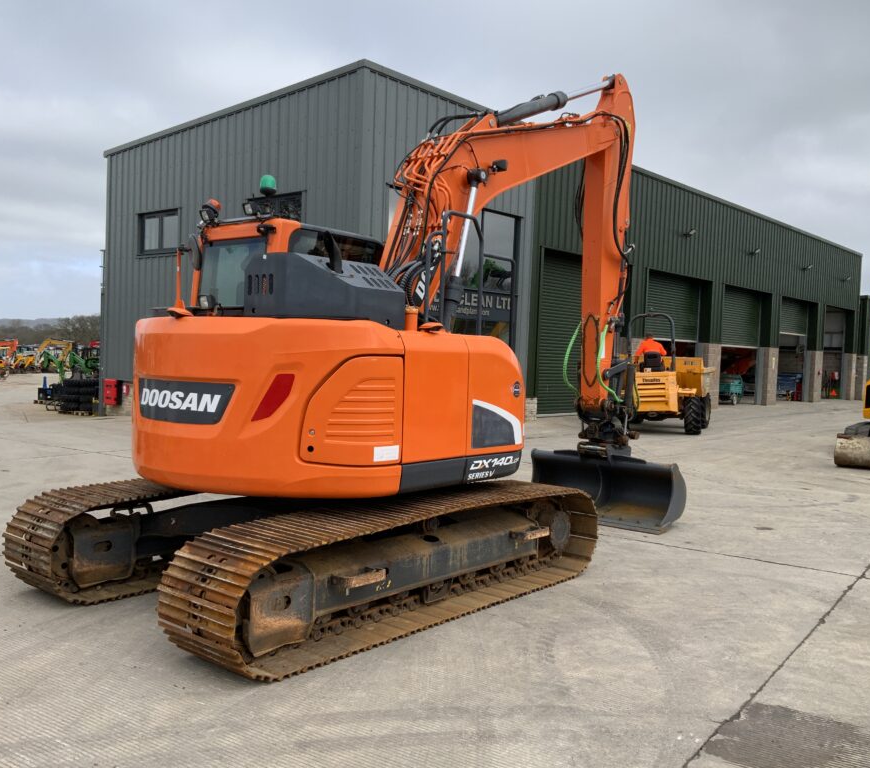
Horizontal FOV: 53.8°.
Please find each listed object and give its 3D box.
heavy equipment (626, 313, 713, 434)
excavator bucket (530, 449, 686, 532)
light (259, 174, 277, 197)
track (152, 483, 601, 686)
[{"bbox_3d":[5.886,-0.296,22.100,2.150,2.880,4.100,3,3,23],"label":"heavy equipment"},{"bbox_3d":[1.882,1.145,9.745,1.740,0.780,0.660,3,2,40],"label":"excavator bucket"},{"bbox_3d":[-1.291,-1.539,6.650,0.135,0.165,0.135,2,2,0],"label":"light"},{"bbox_3d":[-0.090,1.217,6.071,0.700,0.730,3.755,3,2,40],"label":"track"}]

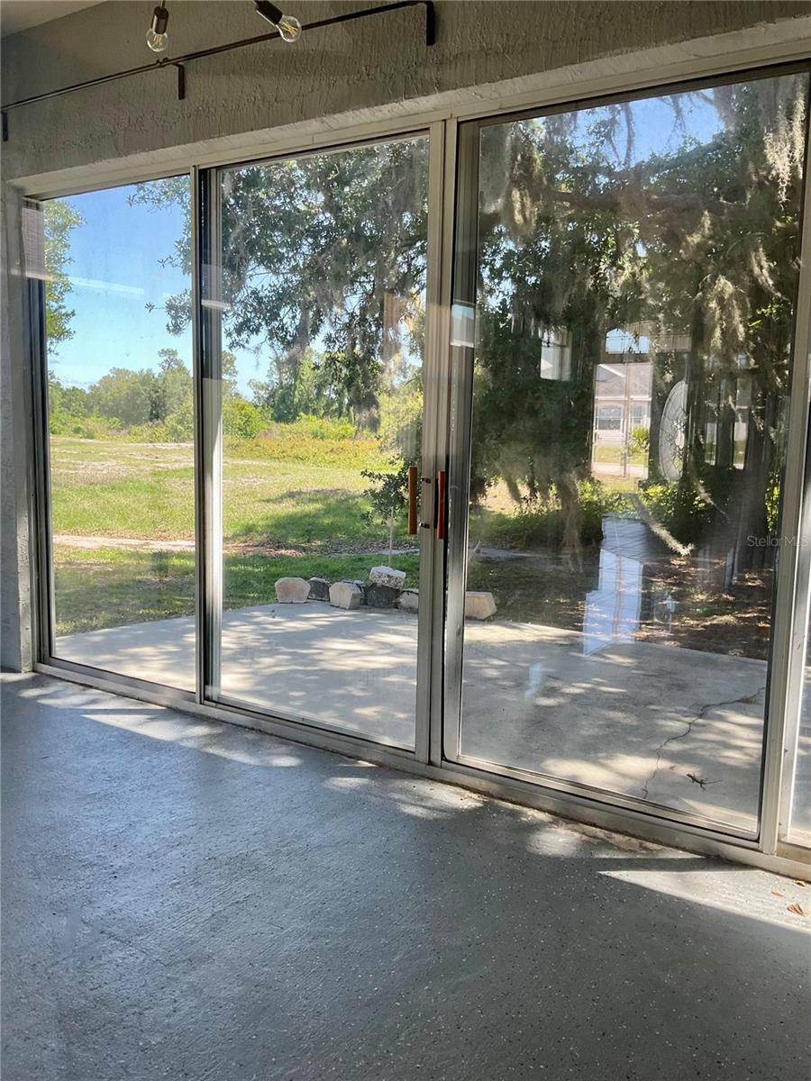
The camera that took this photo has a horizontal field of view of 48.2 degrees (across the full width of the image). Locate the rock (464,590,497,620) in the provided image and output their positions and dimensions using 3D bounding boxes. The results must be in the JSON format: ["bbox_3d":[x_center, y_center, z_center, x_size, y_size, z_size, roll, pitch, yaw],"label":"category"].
[{"bbox_3d":[0.541,0.479,6.831,0.295,0.205,0.150,2,8,5],"label":"rock"}]

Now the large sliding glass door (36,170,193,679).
[{"bbox_3d":[-1.408,-0.465,4.286,1.177,2.284,0.060,6,9,32],"label":"large sliding glass door"}]

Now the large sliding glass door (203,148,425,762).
[{"bbox_3d":[-0.403,-0.361,3.642,1.200,2.278,0.060,6,9,32],"label":"large sliding glass door"}]

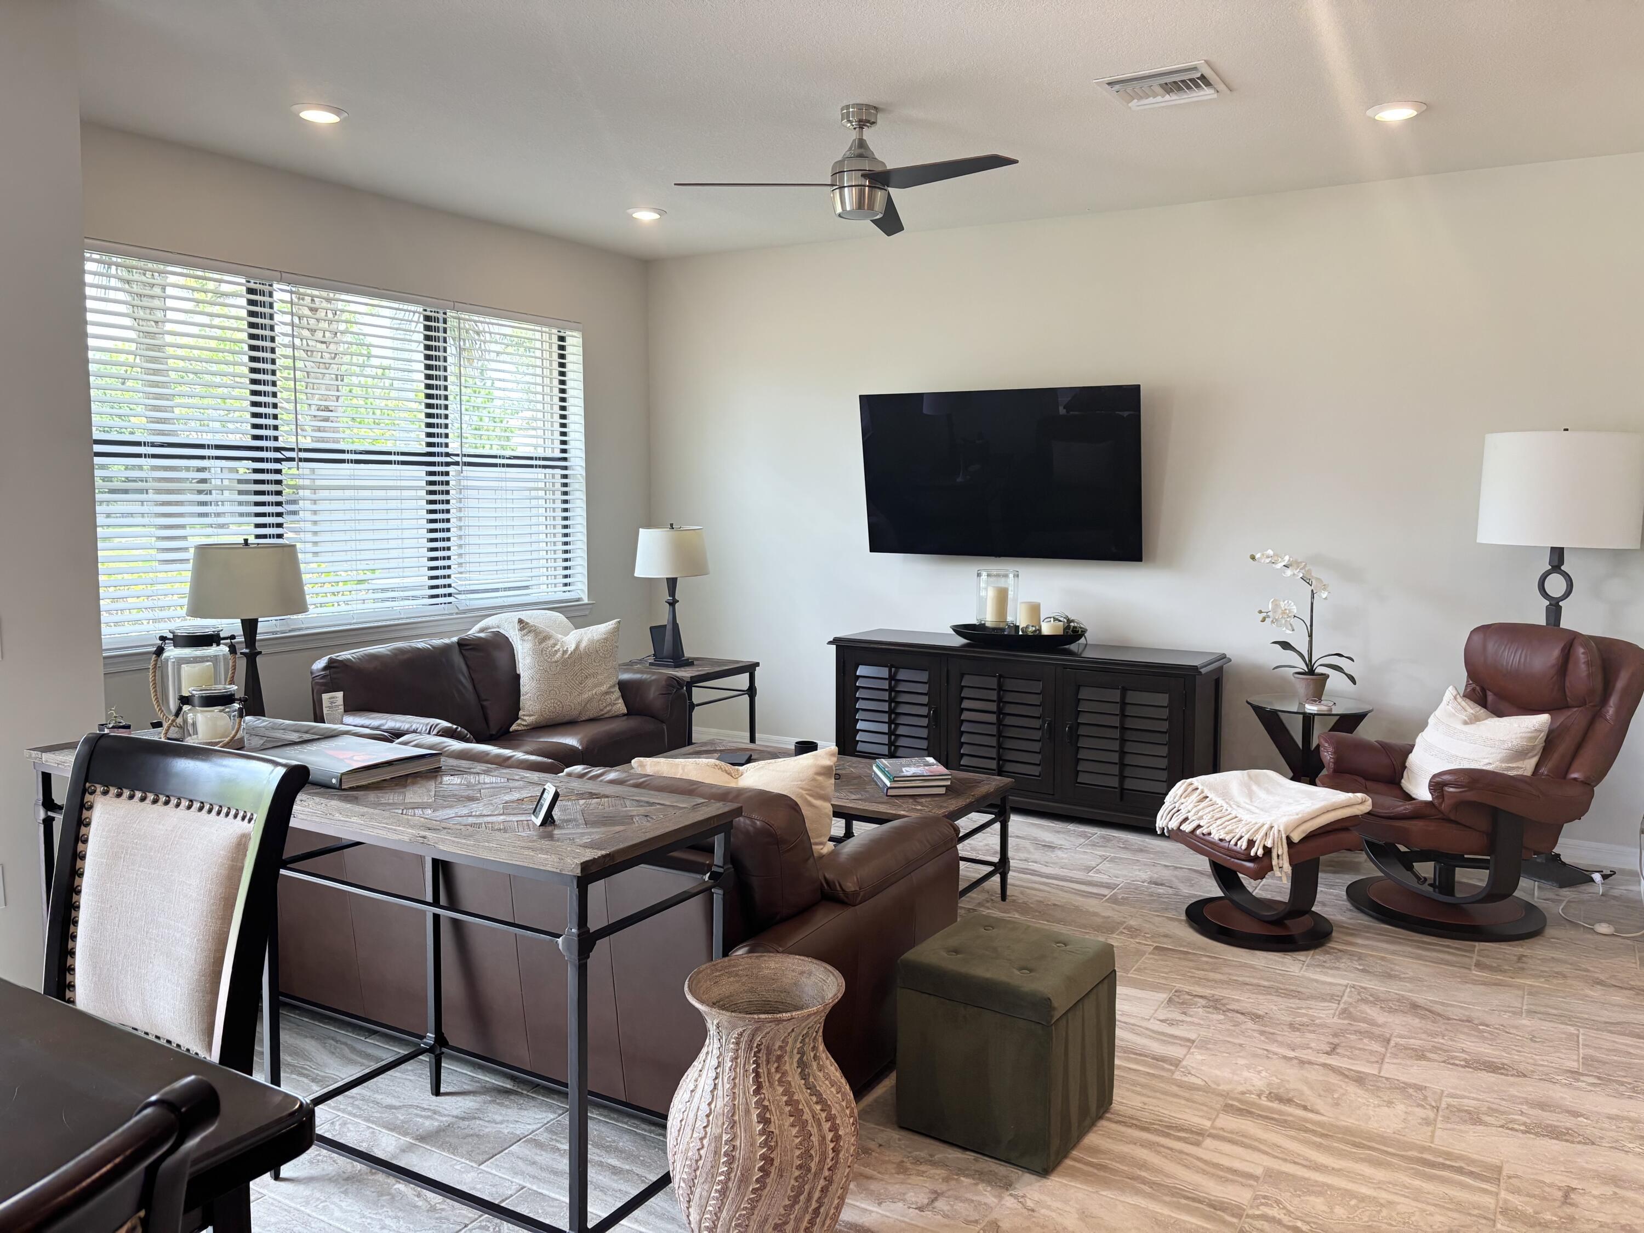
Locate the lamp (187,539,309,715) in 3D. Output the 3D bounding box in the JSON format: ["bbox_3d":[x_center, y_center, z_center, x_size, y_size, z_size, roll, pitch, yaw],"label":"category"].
[{"bbox_3d":[-1.866,0.114,4.030,0.400,0.735,0.400,4,7,31],"label":"lamp"}]

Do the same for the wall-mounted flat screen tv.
[{"bbox_3d":[0.876,-0.710,6.156,1.450,0.832,0.060,4,16,29],"label":"wall-mounted flat screen tv"}]

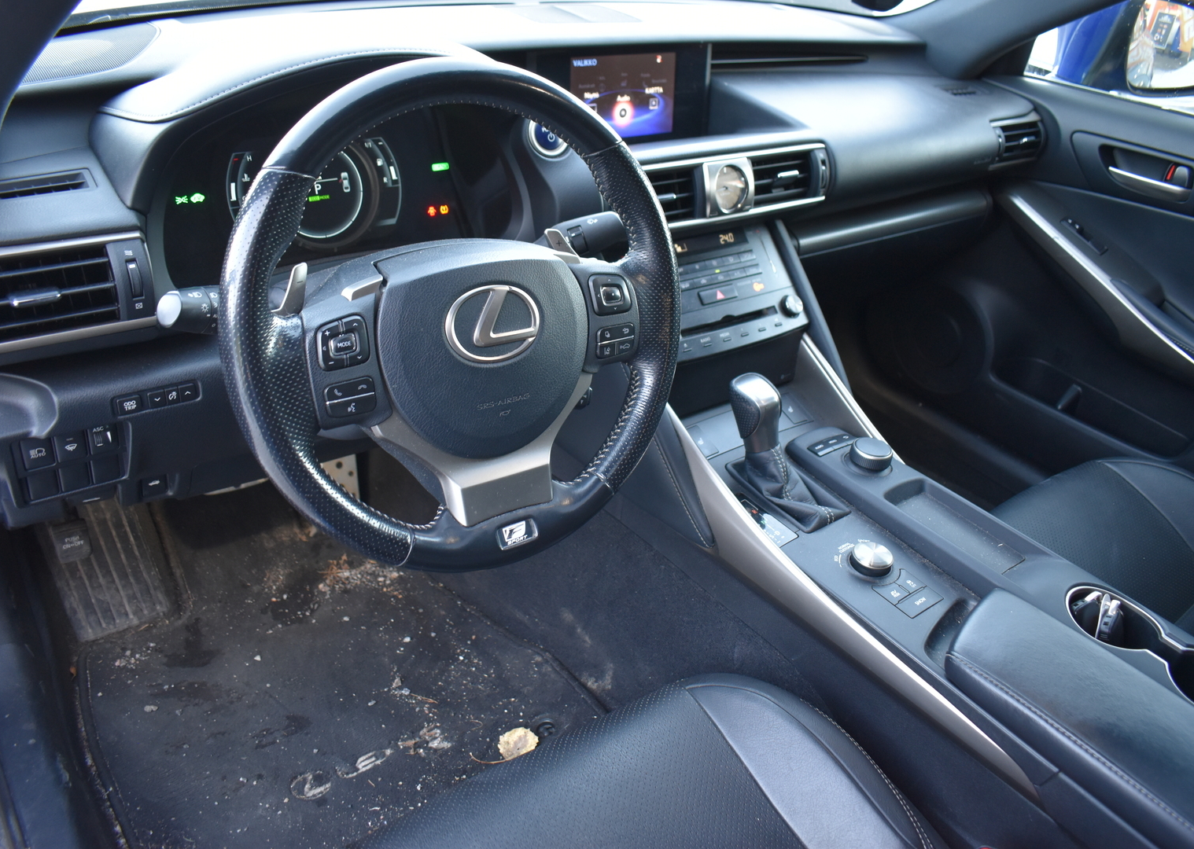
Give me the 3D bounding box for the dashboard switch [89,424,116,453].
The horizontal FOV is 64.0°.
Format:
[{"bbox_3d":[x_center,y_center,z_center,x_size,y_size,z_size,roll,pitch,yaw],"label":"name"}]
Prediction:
[{"bbox_3d":[-0.409,0.009,0.790,0.022,0.026,0.013,-20,44,-35],"label":"dashboard switch"}]

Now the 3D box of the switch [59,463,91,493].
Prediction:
[{"bbox_3d":[-0.434,0.041,0.793,0.022,0.025,0.013,-20,44,-35],"label":"switch"}]

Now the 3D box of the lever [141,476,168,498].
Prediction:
[{"bbox_3d":[-0.380,0.050,0.818,0.021,0.022,0.013,-20,44,-35],"label":"lever"}]

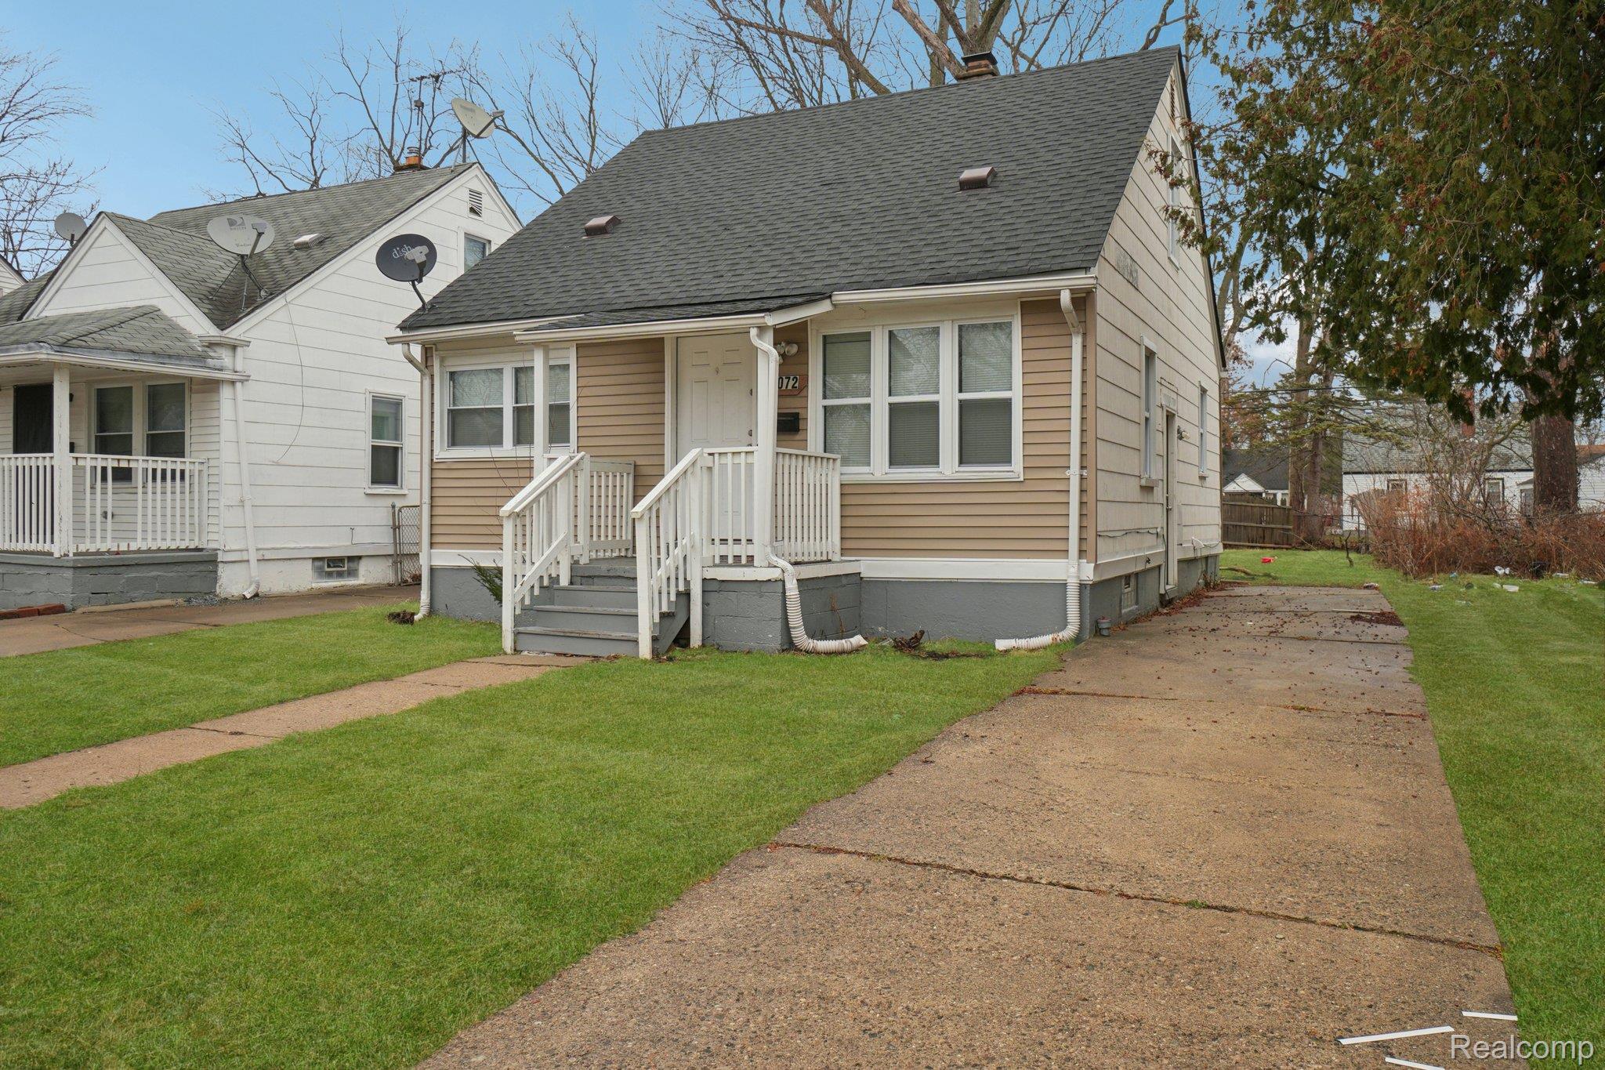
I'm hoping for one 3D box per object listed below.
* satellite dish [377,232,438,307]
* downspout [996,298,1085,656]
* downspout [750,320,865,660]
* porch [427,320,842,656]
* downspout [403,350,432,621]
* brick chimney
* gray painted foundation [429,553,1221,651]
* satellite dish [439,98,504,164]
[{"bbox_3d":[-4.419,-2.950,12.450,0.660,0.830,0.520,-1,1,-30],"label":"satellite dish"},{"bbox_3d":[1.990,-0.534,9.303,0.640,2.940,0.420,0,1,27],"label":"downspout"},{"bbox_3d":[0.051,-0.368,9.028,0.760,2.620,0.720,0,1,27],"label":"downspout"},{"bbox_3d":[-1.257,-0.491,9.874,2.800,2.800,2.400,0,1,27],"label":"porch"},{"bbox_3d":[-4.364,-0.604,12.561,0.120,3.060,0.400,0,1,27],"label":"downspout"},{"bbox_3d":[2.304,-5.897,14.550,0.450,0.550,0.430,0,1,27],"label":"brick chimney"},{"bbox_3d":[0.708,0.579,14.307,7.480,0.550,9.650,0,1,27],"label":"gray painted foundation"},{"bbox_3d":[-5.129,-6.260,17.300,0.750,1.030,0.780,1,1,36],"label":"satellite dish"}]

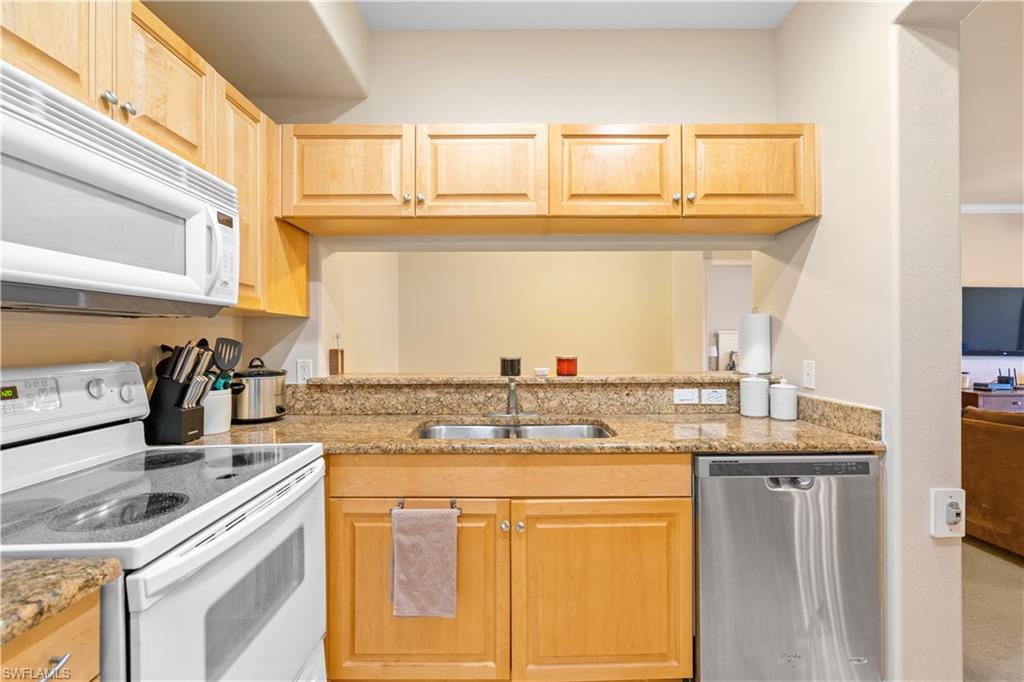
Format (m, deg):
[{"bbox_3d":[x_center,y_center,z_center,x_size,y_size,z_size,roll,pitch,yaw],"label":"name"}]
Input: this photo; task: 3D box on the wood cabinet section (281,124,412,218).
[{"bbox_3d":[-0.656,-0.684,1.985,0.535,0.375,0.315,0,0,0],"label":"wood cabinet section"}]

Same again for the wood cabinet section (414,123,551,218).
[{"bbox_3d":[-0.121,-0.684,1.985,0.535,0.375,0.315,0,0,0],"label":"wood cabinet section"}]

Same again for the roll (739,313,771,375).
[{"bbox_3d":[1.175,0.017,2.193,0.130,0.283,0.130,0,0,0],"label":"roll"}]

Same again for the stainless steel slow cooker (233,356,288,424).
[{"bbox_3d":[-1.095,0.205,1.950,0.245,0.265,0.310,0,0,10],"label":"stainless steel slow cooker"}]

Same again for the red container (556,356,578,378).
[{"bbox_3d":[0.264,0.120,2.161,0.094,0.090,0.094,0,0,0],"label":"red container"}]

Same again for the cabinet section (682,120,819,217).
[{"bbox_3d":[0.960,-0.684,1.985,0.550,0.378,0.315,0,0,0],"label":"cabinet section"}]

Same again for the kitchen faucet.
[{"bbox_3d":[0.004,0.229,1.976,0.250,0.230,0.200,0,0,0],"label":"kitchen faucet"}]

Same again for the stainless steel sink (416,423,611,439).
[{"bbox_3d":[0.013,0.445,1.777,0.735,0.190,0.375,0,0,0],"label":"stainless steel sink"}]

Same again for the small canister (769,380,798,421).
[{"bbox_3d":[1.188,0.253,1.987,0.104,0.173,0.104,0,0,0],"label":"small canister"}]

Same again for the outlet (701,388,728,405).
[{"bbox_3d":[0.933,0.258,2.101,0.115,0.070,0.009,0,0,0],"label":"outlet"}]

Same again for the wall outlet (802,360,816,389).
[{"bbox_3d":[1.237,0.141,1.891,0.009,0.114,0.072,0,0,0],"label":"wall outlet"}]

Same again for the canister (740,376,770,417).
[{"bbox_3d":[1.096,0.248,2.054,0.117,0.183,0.117,0,0,0],"label":"canister"}]

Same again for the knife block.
[{"bbox_3d":[-1.183,0.234,1.596,0.130,0.230,0.110,0,0,0],"label":"knife block"}]

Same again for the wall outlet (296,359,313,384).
[{"bbox_3d":[-0.963,0.145,2.115,0.070,0.113,0.009,0,0,0],"label":"wall outlet"}]

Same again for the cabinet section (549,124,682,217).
[{"bbox_3d":[0.416,-0.684,1.985,0.537,0.375,0.315,0,0,0],"label":"cabinet section"}]

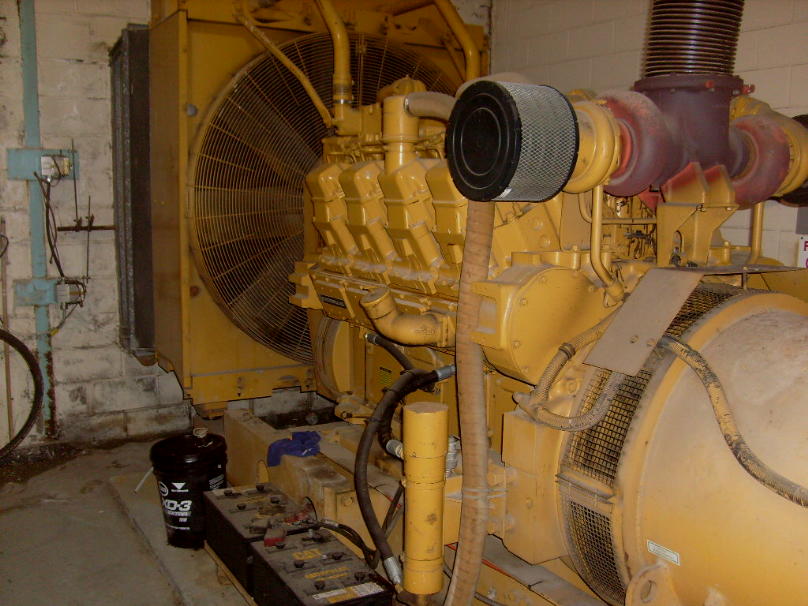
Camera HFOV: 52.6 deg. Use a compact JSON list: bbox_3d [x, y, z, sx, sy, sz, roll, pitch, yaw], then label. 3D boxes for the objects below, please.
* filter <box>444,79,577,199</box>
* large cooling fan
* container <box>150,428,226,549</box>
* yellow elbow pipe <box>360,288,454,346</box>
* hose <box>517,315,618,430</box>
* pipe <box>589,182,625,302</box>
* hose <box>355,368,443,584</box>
[{"bbox_3d":[0.259,-0.383,1.963,0.178,0.283,0.283,-3,9,-30],"label":"filter"},{"bbox_3d":[-0.247,-0.499,4.086,1.630,1.630,0.200,-3,9,-30],"label":"large cooling fan"},{"bbox_3d":[-0.908,0.799,3.526,0.312,0.410,0.312,0,10,16],"label":"container"},{"bbox_3d":[0.007,0.043,2.420,0.250,0.165,0.130,-3,9,-30],"label":"yellow elbow pipe"},{"bbox_3d":[0.384,0.162,1.930,0.180,0.270,0.200,-3,9,-30],"label":"hose"},{"bbox_3d":[0.530,-0.152,2.130,0.100,0.310,0.050,-3,9,-30],"label":"pipe"},{"bbox_3d":[-0.019,0.512,2.440,0.240,0.640,0.220,-3,9,-30],"label":"hose"}]

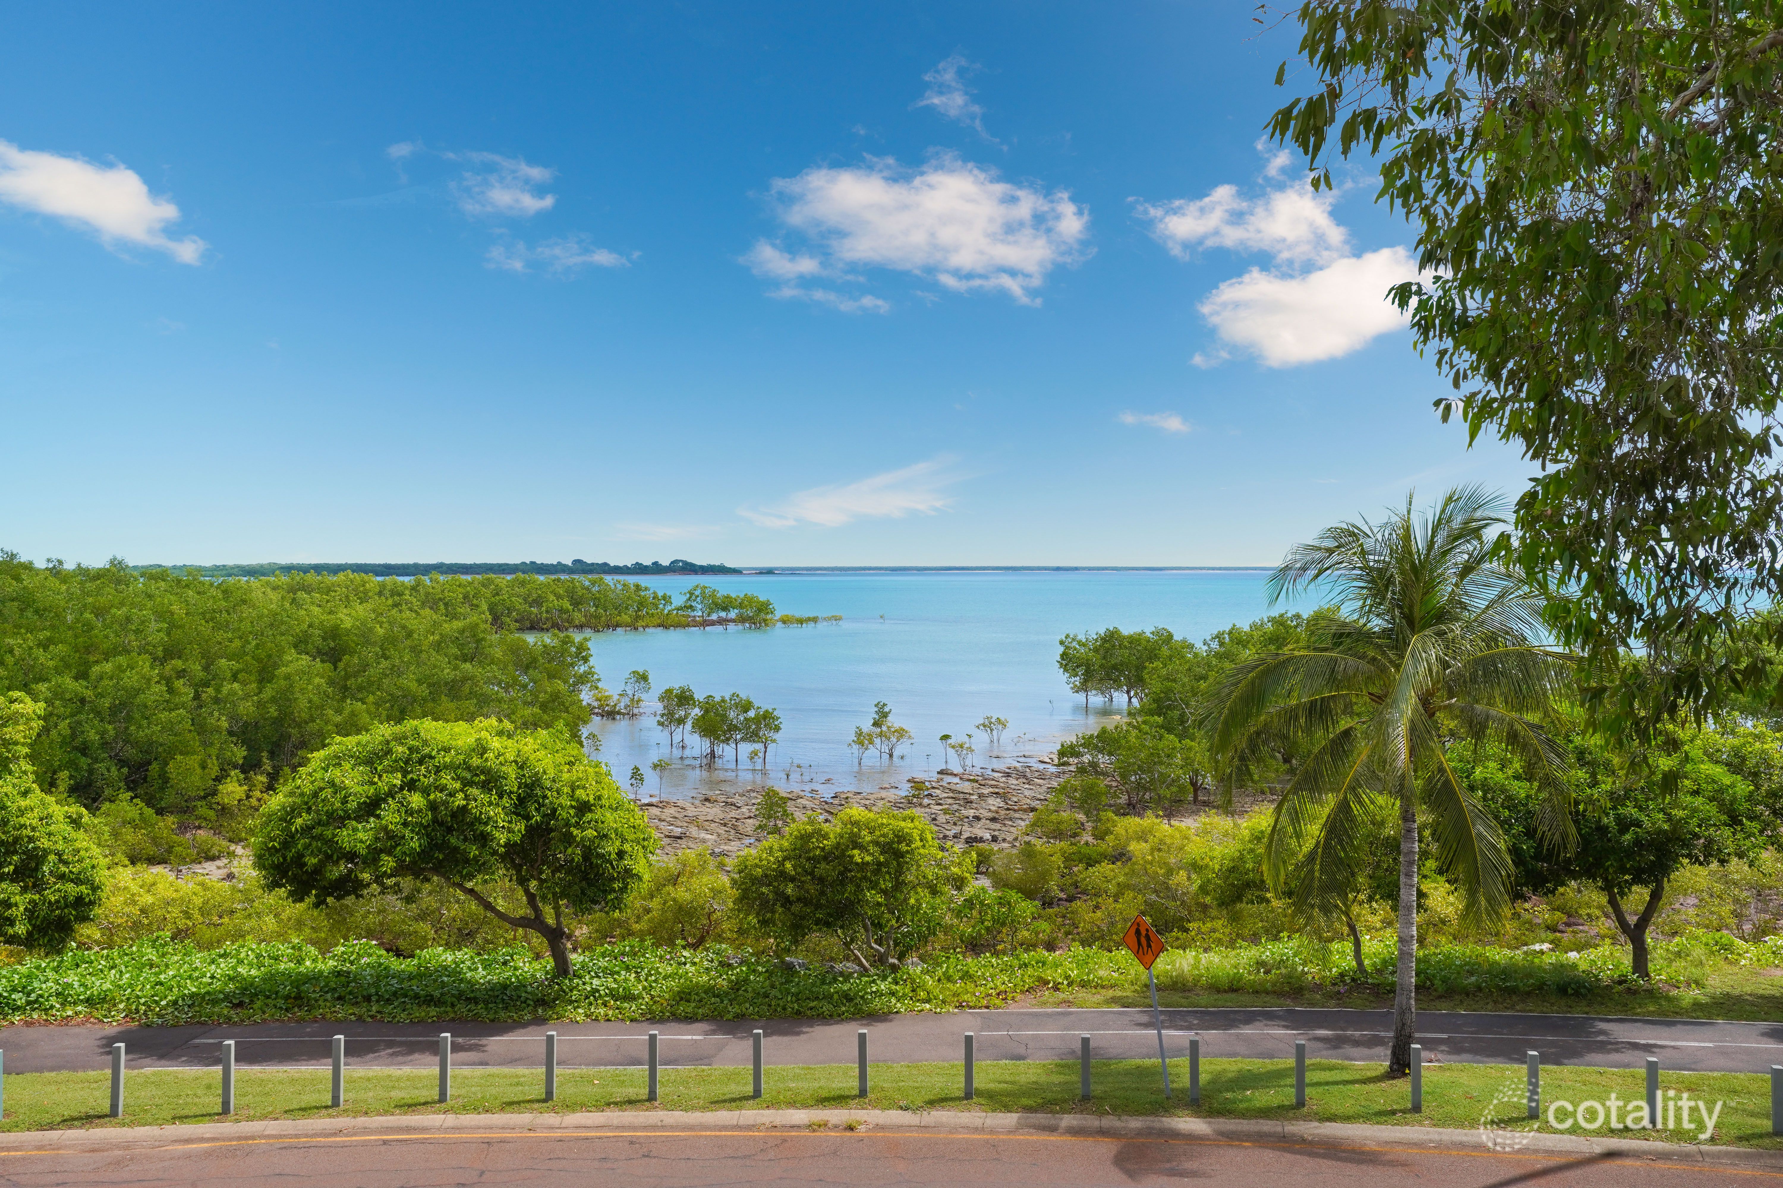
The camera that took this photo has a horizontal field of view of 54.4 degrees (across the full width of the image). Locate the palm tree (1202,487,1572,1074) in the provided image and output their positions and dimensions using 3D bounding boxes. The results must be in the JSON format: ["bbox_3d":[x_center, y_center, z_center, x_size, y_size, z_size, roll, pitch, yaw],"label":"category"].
[{"bbox_3d":[7.496,2.822,26.200,5.580,8.890,5.400,0,1,0],"label":"palm tree"}]

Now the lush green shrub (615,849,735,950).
[{"bbox_3d":[-4.609,6.589,37.000,2.640,2.300,2.500,0,1,0],"label":"lush green shrub"}]

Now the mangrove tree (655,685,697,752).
[{"bbox_3d":[-13.410,7.727,108.000,2.600,4.170,2.500,0,1,0],"label":"mangrove tree"}]

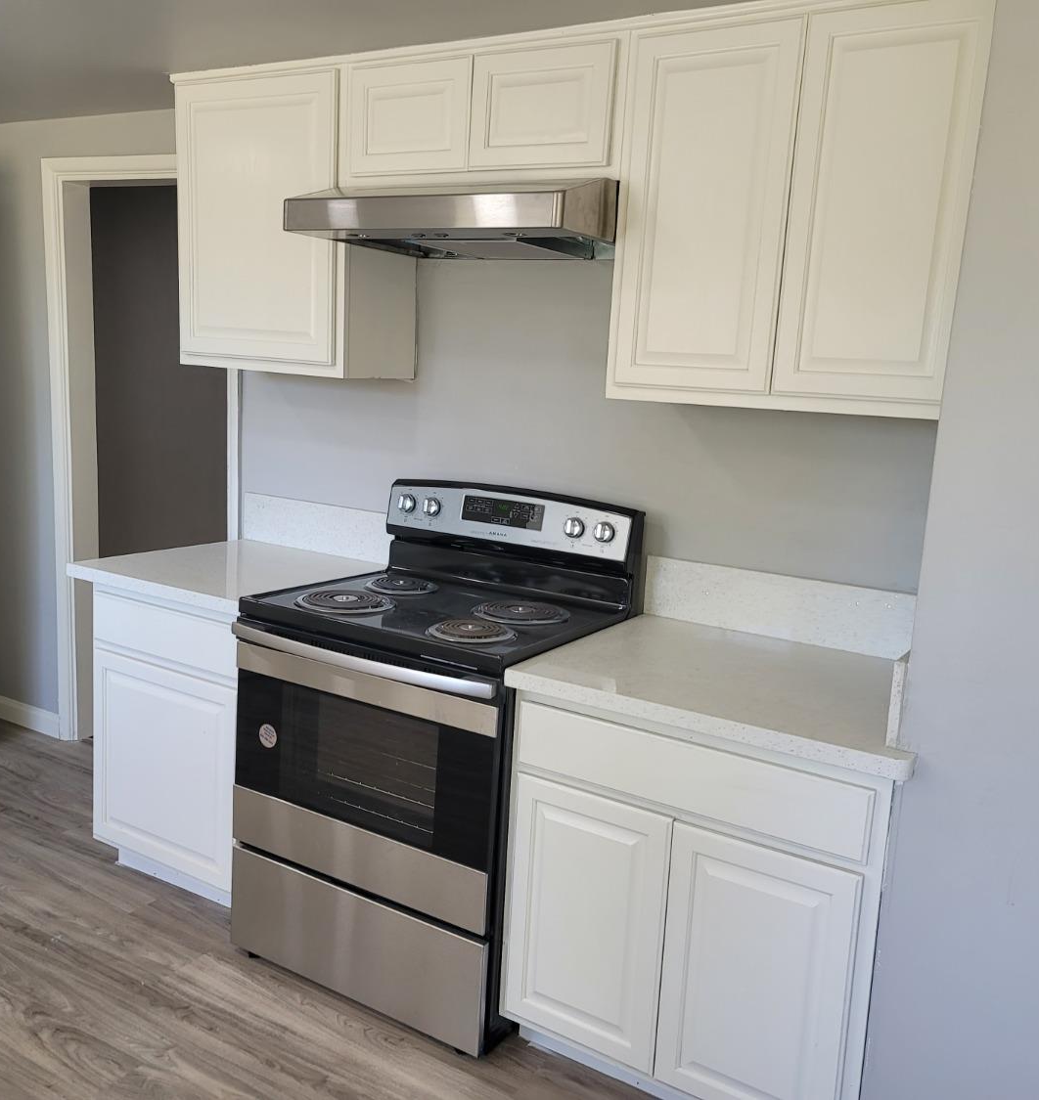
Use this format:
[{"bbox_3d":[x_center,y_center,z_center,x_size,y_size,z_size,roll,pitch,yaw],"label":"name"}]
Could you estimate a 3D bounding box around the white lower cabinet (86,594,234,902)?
[{"bbox_3d":[-0.772,0.509,3.066,0.600,0.870,0.635,9,12,31],"label":"white lower cabinet"}]

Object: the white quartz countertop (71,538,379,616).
[{"bbox_3d":[-0.775,0.061,2.989,0.655,0.034,0.658,9,12,31],"label":"white quartz countertop"}]

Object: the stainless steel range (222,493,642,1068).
[{"bbox_3d":[-0.212,0.458,2.643,0.757,1.180,0.705,9,12,31],"label":"stainless steel range"}]

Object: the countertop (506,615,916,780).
[{"bbox_3d":[0.478,0.270,2.220,0.781,0.034,0.662,9,12,31],"label":"countertop"}]

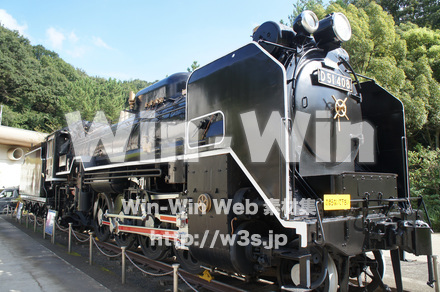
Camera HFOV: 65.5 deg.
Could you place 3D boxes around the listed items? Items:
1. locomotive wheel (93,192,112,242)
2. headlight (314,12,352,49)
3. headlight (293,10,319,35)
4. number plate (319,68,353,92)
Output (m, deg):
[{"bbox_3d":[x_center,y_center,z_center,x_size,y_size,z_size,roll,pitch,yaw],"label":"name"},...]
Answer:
[{"bbox_3d":[-3.445,2.094,10.082,0.160,1.410,1.410,4,-8,-38],"label":"locomotive wheel"},{"bbox_3d":[1.580,-1.617,4.925,0.418,0.449,0.449,4,-8,-38],"label":"headlight"},{"bbox_3d":[1.158,-1.660,4.690,0.316,0.316,0.255,4,-8,-34],"label":"headlight"},{"bbox_3d":[1.633,-0.916,4.819,0.796,0.204,0.041,4,-8,-38],"label":"number plate"}]

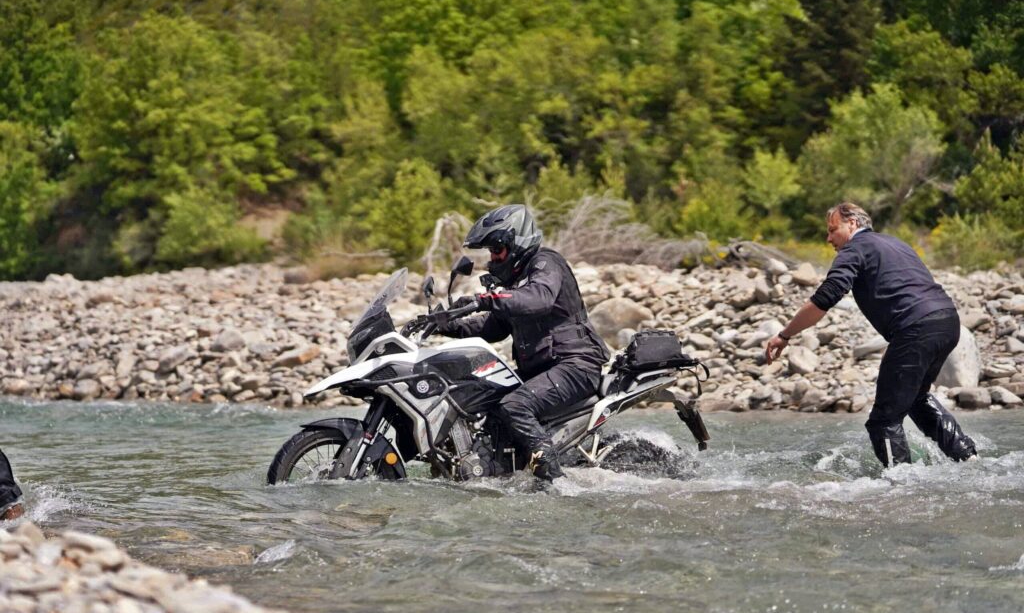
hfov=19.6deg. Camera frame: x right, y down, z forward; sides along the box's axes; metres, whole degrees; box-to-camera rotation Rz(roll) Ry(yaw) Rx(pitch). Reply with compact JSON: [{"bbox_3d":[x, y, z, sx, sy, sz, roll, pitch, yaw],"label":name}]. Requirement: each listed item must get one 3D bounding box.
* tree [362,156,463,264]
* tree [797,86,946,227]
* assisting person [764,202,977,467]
[{"bbox_3d":[-1.359,-1.284,40.000,1.400,1.500,1.350,0,2,0],"label":"tree"},{"bbox_3d":[6.076,-2.535,50.000,2.450,2.450,2.300,0,2,0],"label":"tree"},{"bbox_3d":[1.789,0.262,14.600,1.050,1.540,0.620,0,2,5],"label":"assisting person"}]

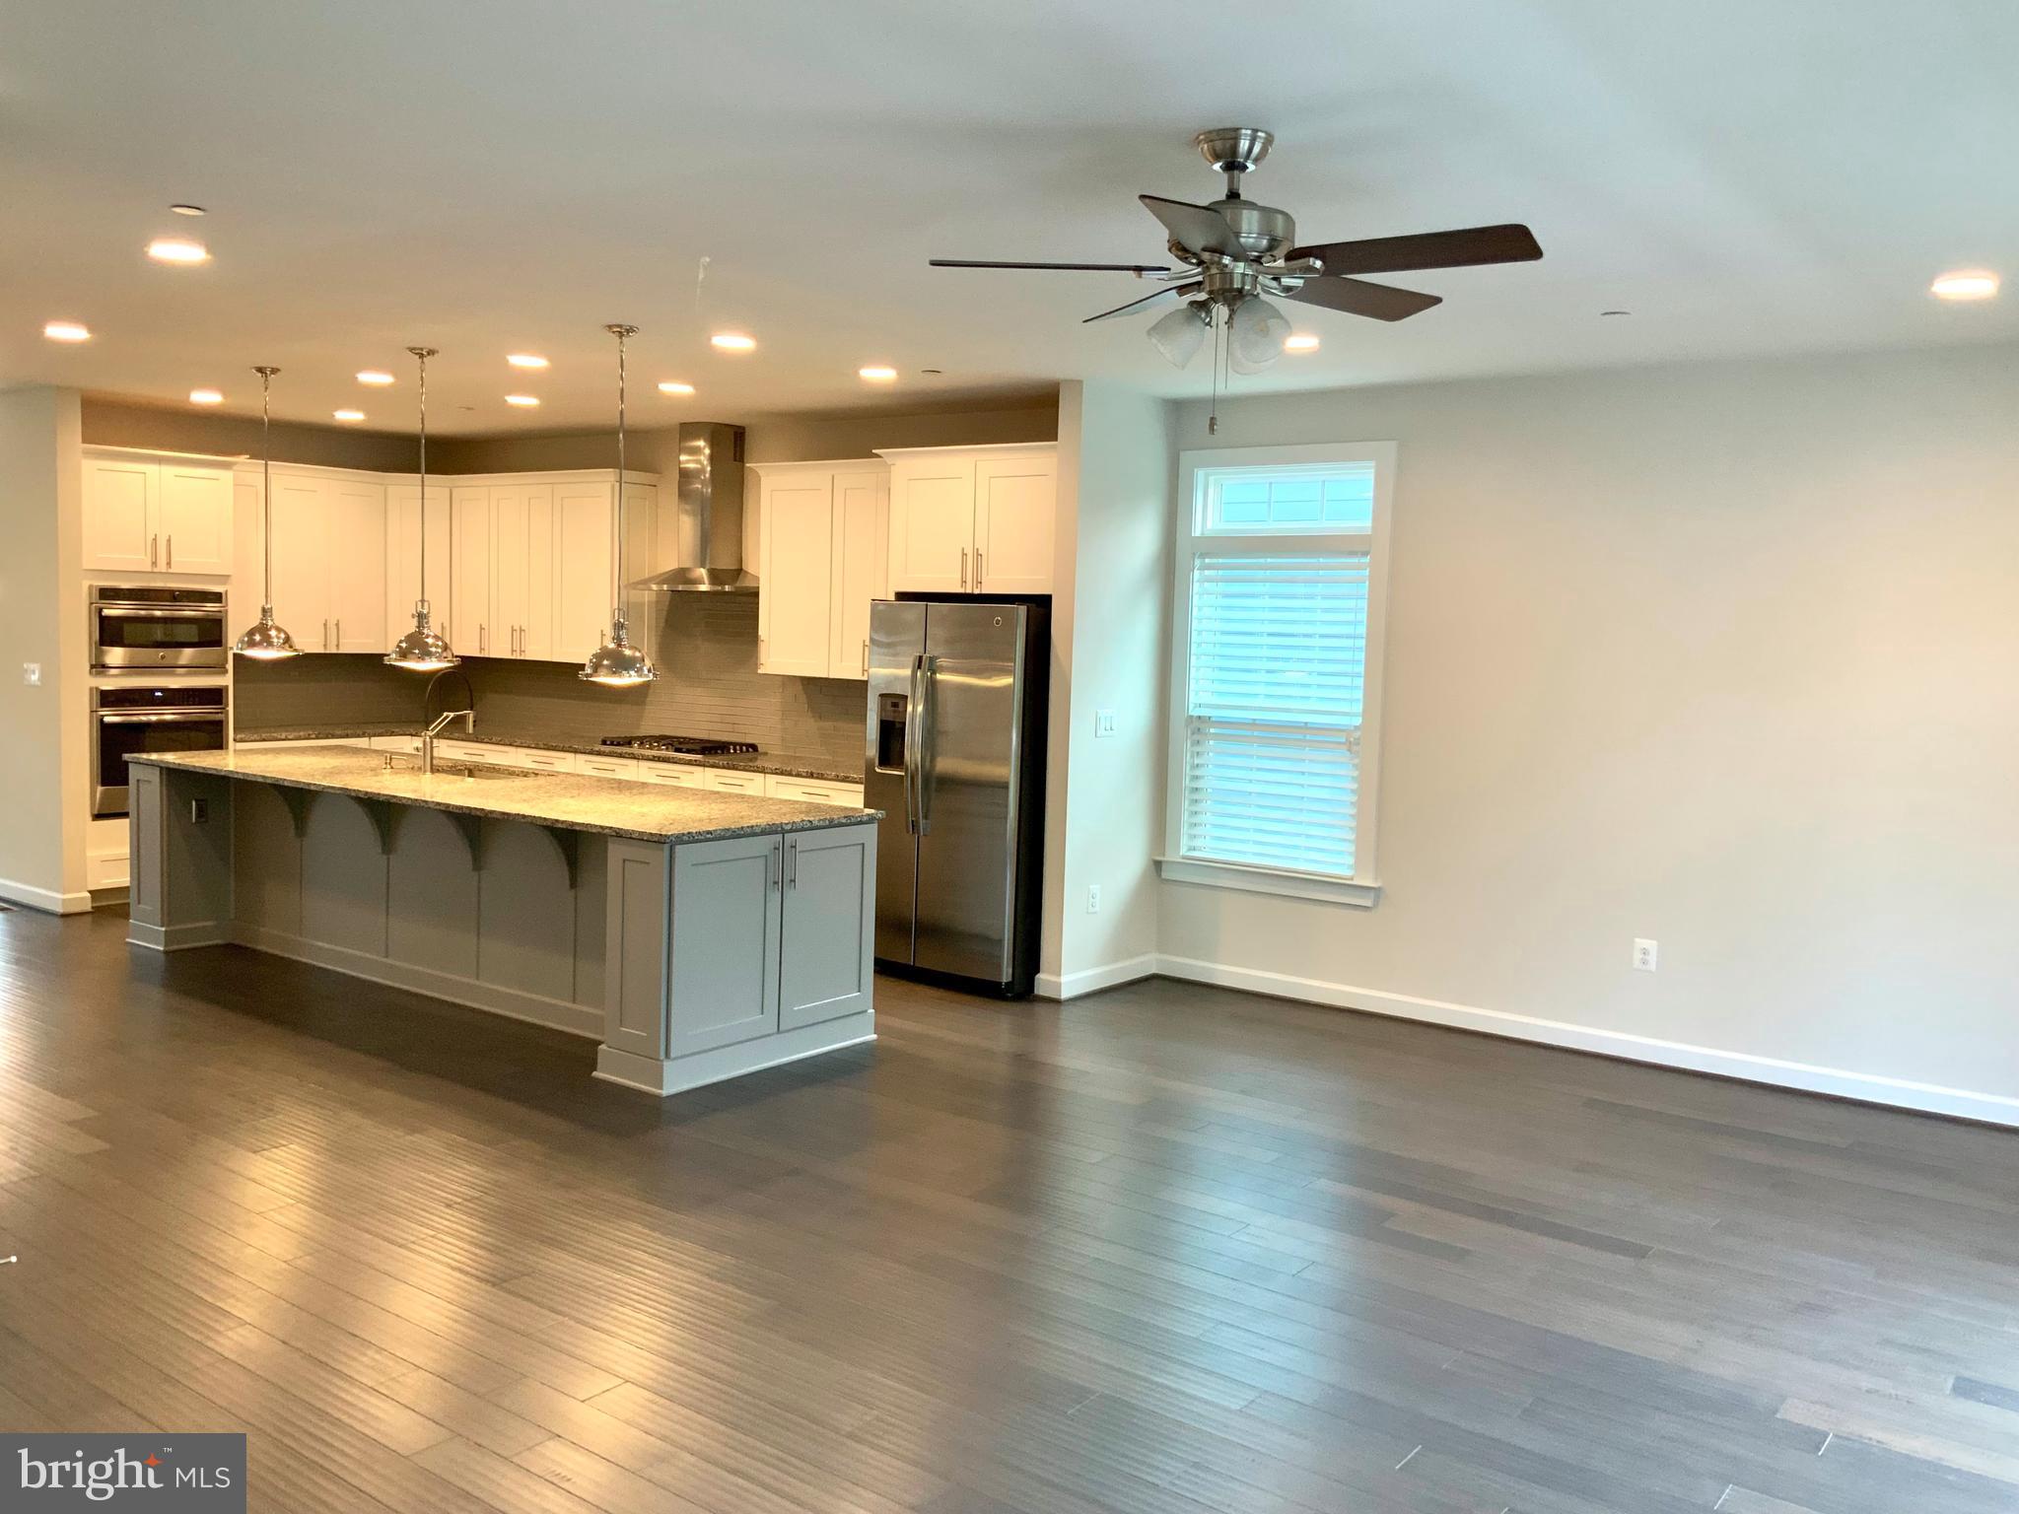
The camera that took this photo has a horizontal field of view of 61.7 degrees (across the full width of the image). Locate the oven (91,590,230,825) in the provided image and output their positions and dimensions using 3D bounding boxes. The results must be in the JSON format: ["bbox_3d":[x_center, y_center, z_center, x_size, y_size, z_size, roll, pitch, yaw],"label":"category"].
[{"bbox_3d":[-4.811,-0.323,9.340,0.580,1.237,0.750,5,6,36],"label":"oven"}]

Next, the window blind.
[{"bbox_3d":[1.212,-0.202,7.755,0.915,1.450,0.060,5,5,37],"label":"window blind"}]

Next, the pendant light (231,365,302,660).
[{"bbox_3d":[-3.417,-1.128,7.785,0.320,1.305,0.320,5,6,36],"label":"pendant light"}]

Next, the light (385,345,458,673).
[{"bbox_3d":[-2.494,-1.048,7.207,0.300,1.354,0.300,5,5,37],"label":"light"}]

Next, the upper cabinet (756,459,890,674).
[{"bbox_3d":[-0.812,-0.959,8.723,1.120,1.093,0.370,5,5,37],"label":"upper cabinet"}]

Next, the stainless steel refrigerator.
[{"bbox_3d":[-0.104,0.153,8.053,0.905,1.760,0.790,5,6,36],"label":"stainless steel refrigerator"}]

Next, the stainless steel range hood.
[{"bbox_3d":[-1.727,-1.385,9.356,0.920,0.935,0.510,5,6,36],"label":"stainless steel range hood"}]

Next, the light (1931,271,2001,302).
[{"bbox_3d":[2.833,-1.396,5.013,0.180,0.030,0.180,5,5,37],"label":"light"}]

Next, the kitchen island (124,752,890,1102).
[{"bbox_3d":[-2.352,0.562,7.352,3.800,0.912,1.160,5,5,37],"label":"kitchen island"}]

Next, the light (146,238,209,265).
[{"bbox_3d":[-2.555,-1.543,5.205,0.185,0.025,0.185,5,6,36],"label":"light"}]

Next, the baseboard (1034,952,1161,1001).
[{"bbox_3d":[0.397,1.015,7.876,0.160,0.100,0.730,5,6,36],"label":"baseboard"}]

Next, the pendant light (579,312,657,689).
[{"bbox_3d":[-1.503,-0.958,6.462,0.300,1.359,0.300,2,4,0],"label":"pendant light"}]

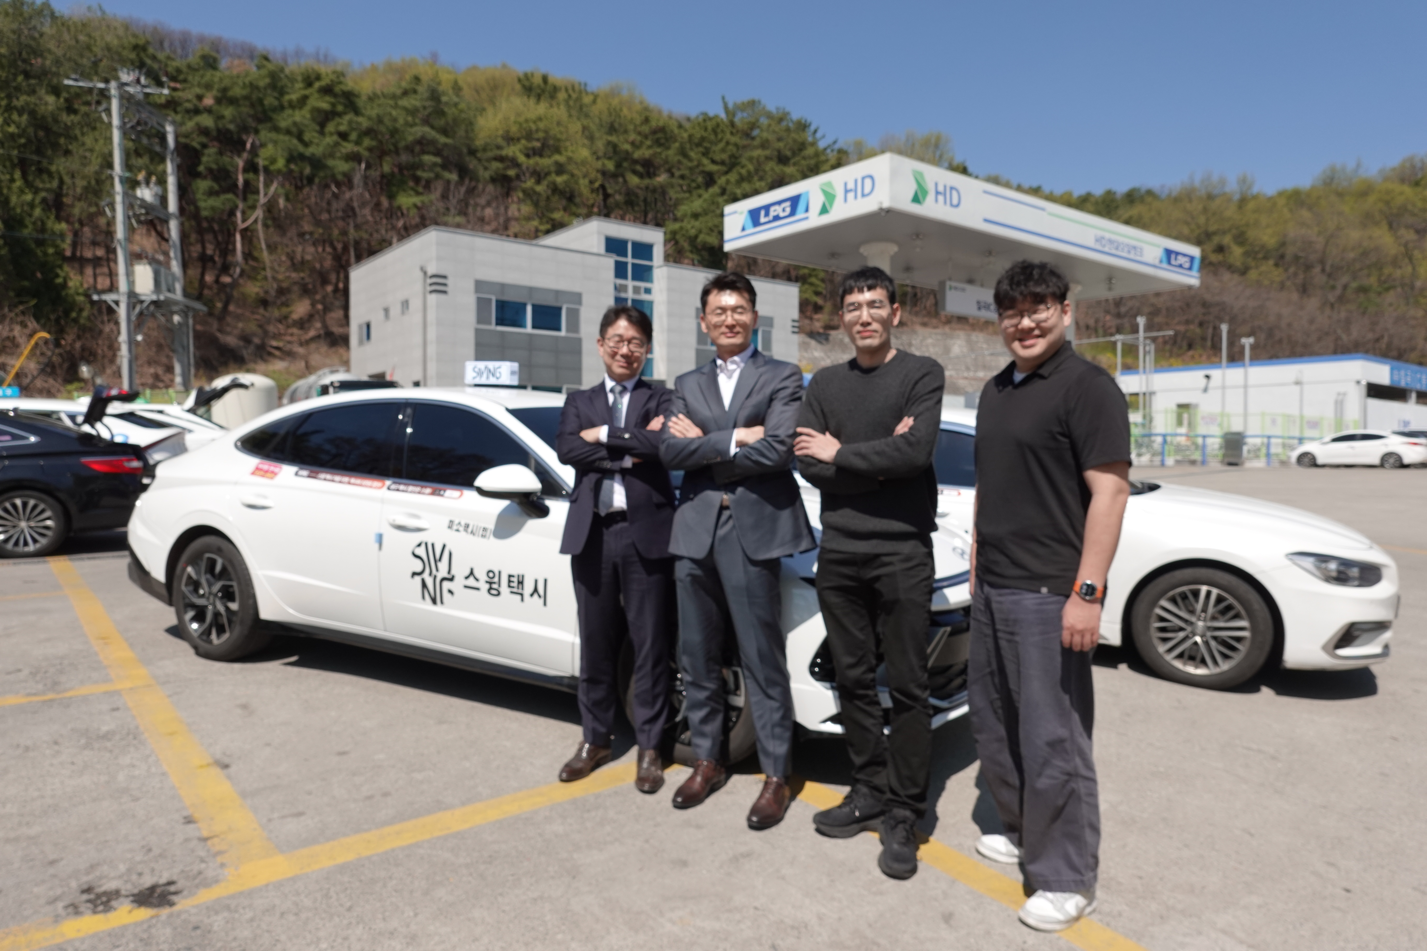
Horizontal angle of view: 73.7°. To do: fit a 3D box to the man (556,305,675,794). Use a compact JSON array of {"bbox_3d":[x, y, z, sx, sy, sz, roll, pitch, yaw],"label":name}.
[{"bbox_3d":[-0.347,0.235,3.420,0.470,1.700,0.360,0,1,-1],"label":"man"}]

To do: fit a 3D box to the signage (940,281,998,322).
[{"bbox_3d":[6.450,-4.200,22.900,2.800,0.720,0.200,-1,1,-39],"label":"signage"}]

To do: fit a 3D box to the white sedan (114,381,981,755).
[{"bbox_3d":[-0.967,0.267,4.999,4.900,1.450,1.860,3,4,29],"label":"white sedan"}]

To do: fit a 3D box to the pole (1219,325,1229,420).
[{"bbox_3d":[22.000,-3.800,41.000,0.280,5.500,0.280,0,2,0],"label":"pole"}]

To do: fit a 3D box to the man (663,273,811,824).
[{"bbox_3d":[0.070,0.213,3.170,0.520,1.770,0.400,1,2,18],"label":"man"}]

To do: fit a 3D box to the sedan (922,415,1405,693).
[{"bbox_3d":[1.810,0.310,6.660,4.930,1.470,1.865,4,3,30],"label":"sedan"}]

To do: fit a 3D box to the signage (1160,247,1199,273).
[{"bbox_3d":[11.340,-5.230,23.100,2.050,0.420,0.080,-1,2,-38],"label":"signage"}]

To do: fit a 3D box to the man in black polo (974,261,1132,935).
[{"bbox_3d":[0.950,0.278,2.670,0.500,1.750,0.390,2,2,36],"label":"man in black polo"}]

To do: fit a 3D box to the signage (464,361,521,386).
[{"bbox_3d":[-1.205,-0.555,5.170,0.330,0.130,0.110,2,2,29],"label":"signage"}]

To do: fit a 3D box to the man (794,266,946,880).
[{"bbox_3d":[0.475,0.243,2.950,0.490,1.760,0.400,1,2,27],"label":"man"}]

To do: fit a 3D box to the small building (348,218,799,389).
[{"bbox_3d":[-6.500,-6.600,47.700,19.800,10.600,10.700,-1,1,-38],"label":"small building"}]

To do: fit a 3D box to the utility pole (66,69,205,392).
[{"bbox_3d":[-15.100,-6.200,25.400,2.700,8.300,3.500,0,1,-6],"label":"utility pole"}]

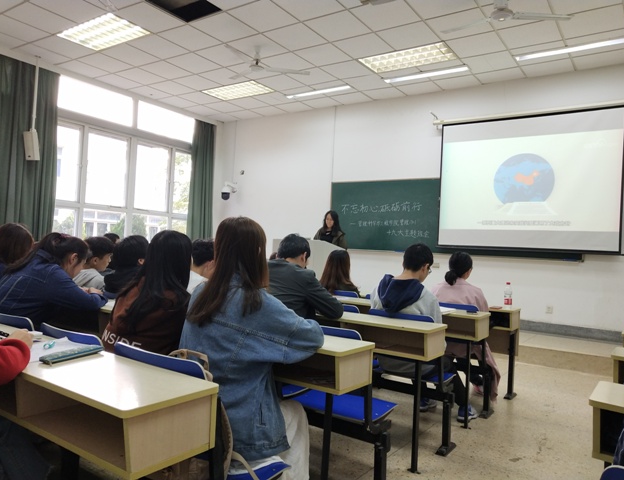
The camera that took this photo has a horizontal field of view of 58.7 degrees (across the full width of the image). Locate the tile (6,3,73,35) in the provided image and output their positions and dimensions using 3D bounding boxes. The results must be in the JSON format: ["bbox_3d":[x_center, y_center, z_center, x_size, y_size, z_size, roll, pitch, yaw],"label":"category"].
[{"bbox_3d":[-3.107,-2.532,6.390,0.600,0.020,0.600,2,-2,35],"label":"tile"}]

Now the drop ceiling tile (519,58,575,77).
[{"bbox_3d":[3.051,-2.208,7.153,0.600,0.030,0.480,2,-1,35],"label":"drop ceiling tile"}]

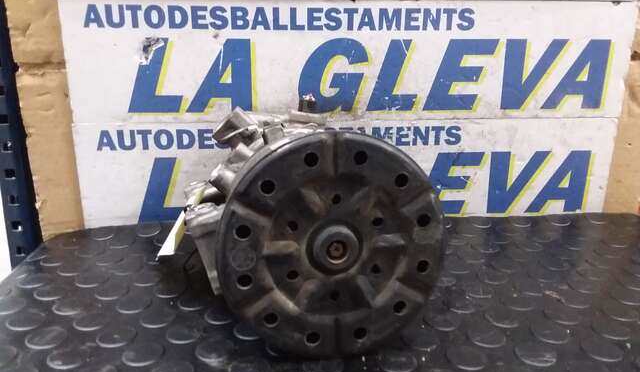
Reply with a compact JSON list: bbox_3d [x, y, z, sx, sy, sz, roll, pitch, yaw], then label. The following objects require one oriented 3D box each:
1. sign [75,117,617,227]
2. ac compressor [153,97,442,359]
[{"bbox_3d":[0.032,-0.012,0.514,0.520,0.110,0.010,-1,14,-4],"label":"sign"},{"bbox_3d":[-0.017,0.009,0.361,0.152,0.134,0.195,-3,15,-10],"label":"ac compressor"}]

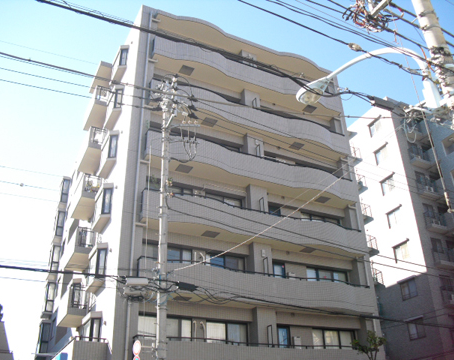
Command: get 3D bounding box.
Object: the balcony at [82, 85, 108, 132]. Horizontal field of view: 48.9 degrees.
[{"bbox_3d":[-7.524,-4.061,29.319,0.940,1.332,2.774,12,-32,-23],"label":"balcony"}]

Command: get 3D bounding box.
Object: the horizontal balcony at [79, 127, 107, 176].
[{"bbox_3d":[-7.393,-1.553,27.686,0.986,1.267,2.728,12,-31,-23],"label":"horizontal balcony"}]

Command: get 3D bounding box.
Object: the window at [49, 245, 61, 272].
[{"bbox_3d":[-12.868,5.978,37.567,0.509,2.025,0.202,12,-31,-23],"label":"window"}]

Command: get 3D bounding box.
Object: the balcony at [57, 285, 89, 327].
[{"bbox_3d":[-7.217,6.038,23.564,0.986,1.267,2.728,12,-31,-23],"label":"balcony"}]

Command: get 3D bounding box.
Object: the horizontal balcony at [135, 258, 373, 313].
[{"bbox_3d":[1.561,4.738,21.208,11.182,1.319,1.469,12,-31,-23],"label":"horizontal balcony"}]

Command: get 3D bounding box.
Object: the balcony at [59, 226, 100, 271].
[{"bbox_3d":[-7.336,3.541,25.093,0.940,1.332,2.774,12,-32,-23],"label":"balcony"}]

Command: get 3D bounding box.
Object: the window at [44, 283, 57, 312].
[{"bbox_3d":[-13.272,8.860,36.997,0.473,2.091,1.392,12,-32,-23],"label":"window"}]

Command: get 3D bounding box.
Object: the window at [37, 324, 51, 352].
[{"bbox_3d":[-12.751,11.039,34.819,0.509,2.025,0.202,12,-31,-23],"label":"window"}]

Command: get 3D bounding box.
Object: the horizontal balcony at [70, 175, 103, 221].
[{"bbox_3d":[-7.335,0.978,26.312,0.986,1.267,2.728,12,-31,-23],"label":"horizontal balcony"}]

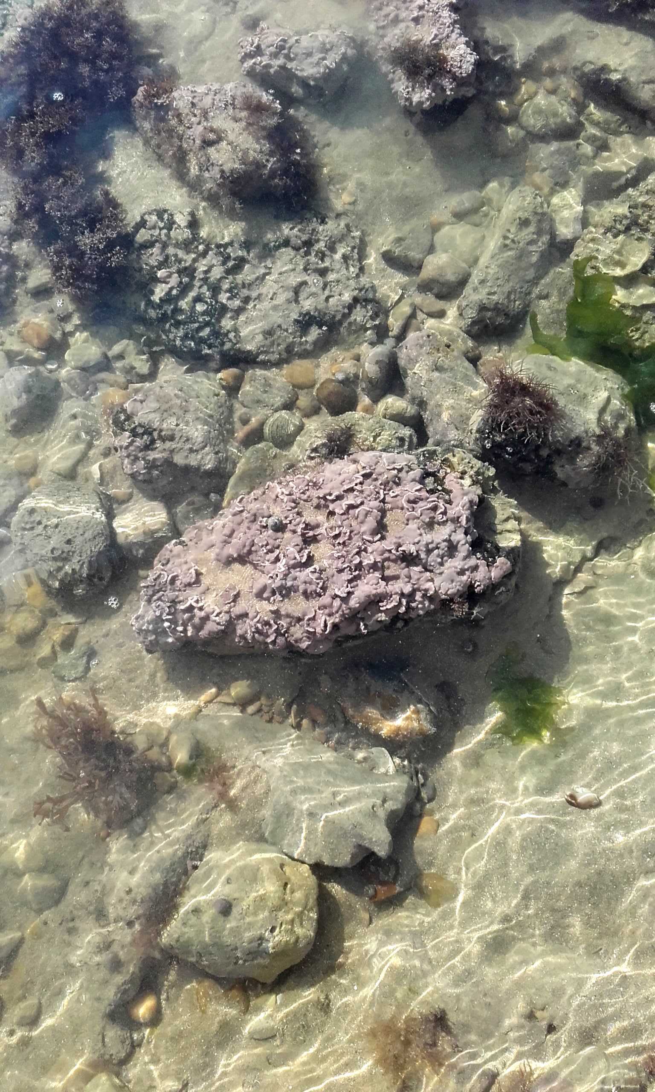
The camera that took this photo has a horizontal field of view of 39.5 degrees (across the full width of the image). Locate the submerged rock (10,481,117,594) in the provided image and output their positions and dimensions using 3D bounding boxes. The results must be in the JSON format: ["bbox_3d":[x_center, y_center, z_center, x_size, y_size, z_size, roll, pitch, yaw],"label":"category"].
[{"bbox_3d":[-0.317,-0.011,1.115,0.114,0.072,0.126,-5,66,-2],"label":"submerged rock"}]

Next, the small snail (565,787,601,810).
[{"bbox_3d":[0.284,0.281,1.014,0.037,0.018,0.018,13,67,6],"label":"small snail"}]

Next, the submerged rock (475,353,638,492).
[{"bbox_3d":[0.267,-0.146,1.063,0.185,0.120,0.169,13,63,7],"label":"submerged rock"}]

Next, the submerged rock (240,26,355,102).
[{"bbox_3d":[-0.045,-0.775,1.451,0.186,0.079,0.094,8,66,4],"label":"submerged rock"}]

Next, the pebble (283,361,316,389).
[{"bbox_3d":[-0.038,-0.233,1.240,0.043,0.023,0.035,9,66,4],"label":"pebble"}]

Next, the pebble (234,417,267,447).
[{"bbox_3d":[-0.095,-0.139,1.111,0.029,0.028,0.048,41,69,19],"label":"pebble"}]

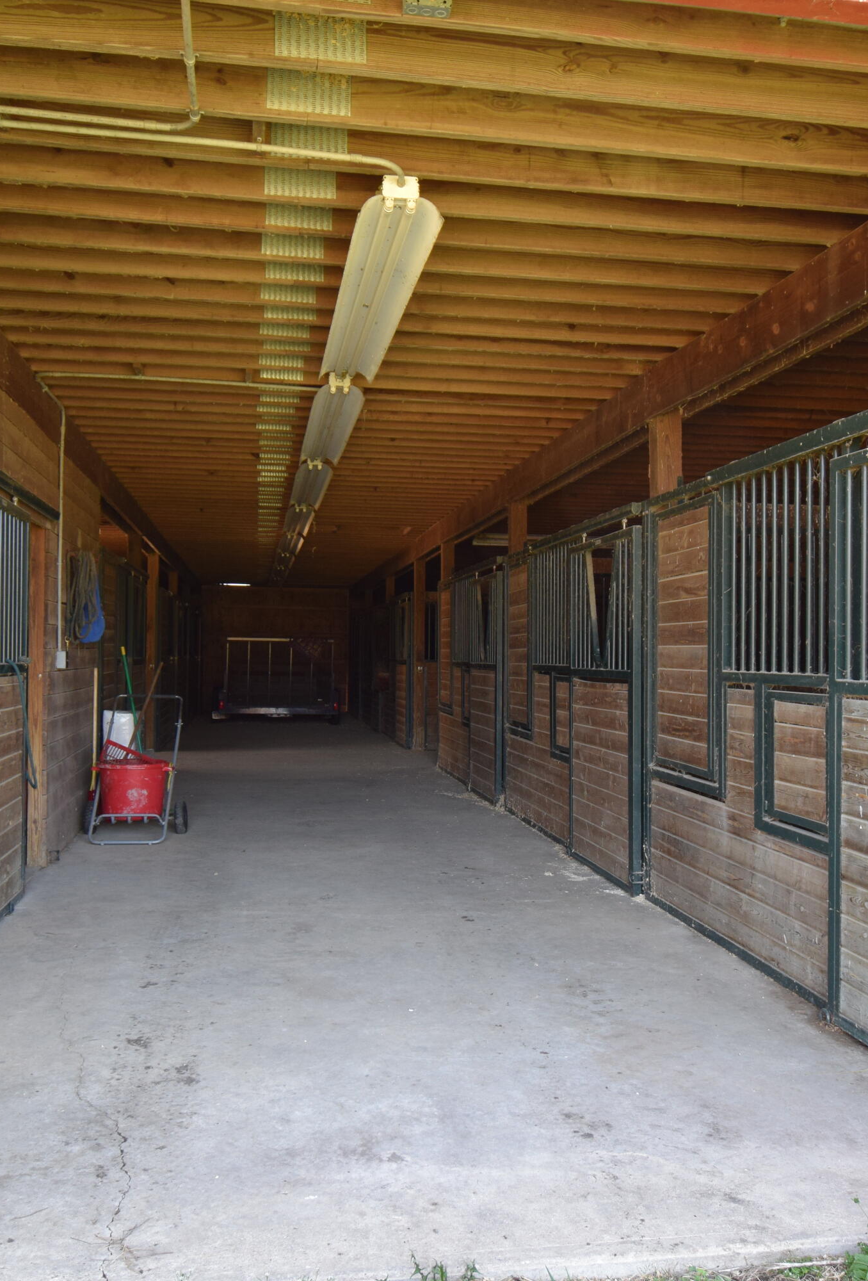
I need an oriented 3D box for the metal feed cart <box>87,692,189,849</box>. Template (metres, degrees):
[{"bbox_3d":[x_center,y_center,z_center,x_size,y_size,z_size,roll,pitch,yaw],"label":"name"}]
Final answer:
[{"bbox_3d":[-2.253,0.967,8.509,0.720,1.060,0.720,1,-1,-9],"label":"metal feed cart"}]

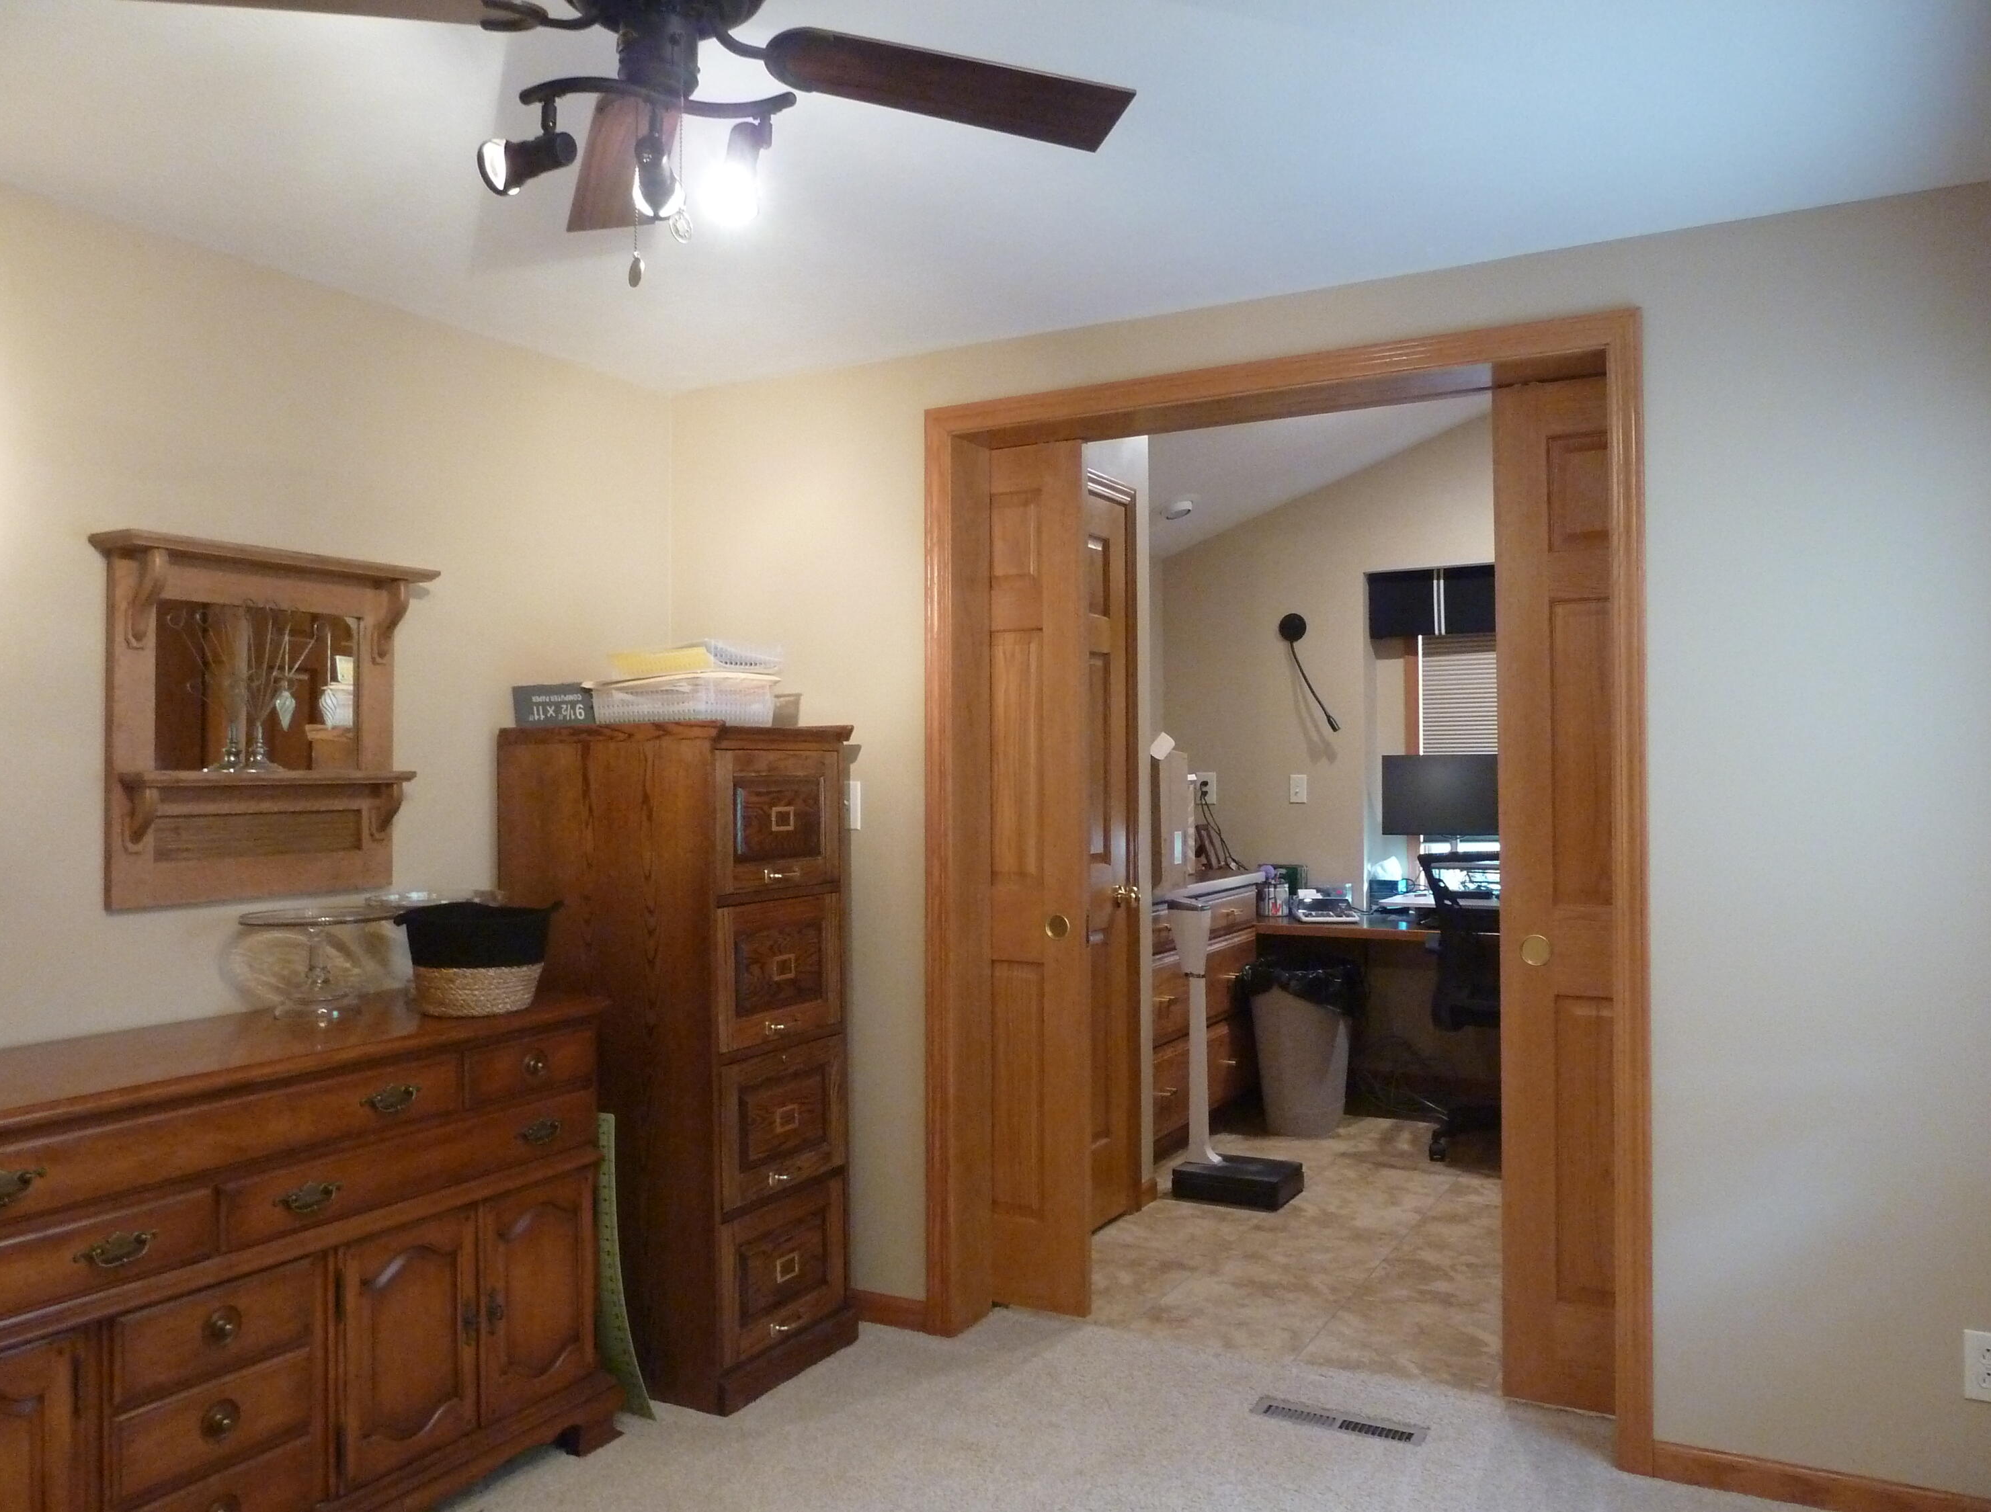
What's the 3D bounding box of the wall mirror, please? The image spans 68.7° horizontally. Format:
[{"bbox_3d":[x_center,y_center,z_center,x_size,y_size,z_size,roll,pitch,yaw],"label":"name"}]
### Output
[{"bbox_3d":[-1.298,-0.053,2.651,0.118,0.620,0.616,-1,0,28],"label":"wall mirror"}]

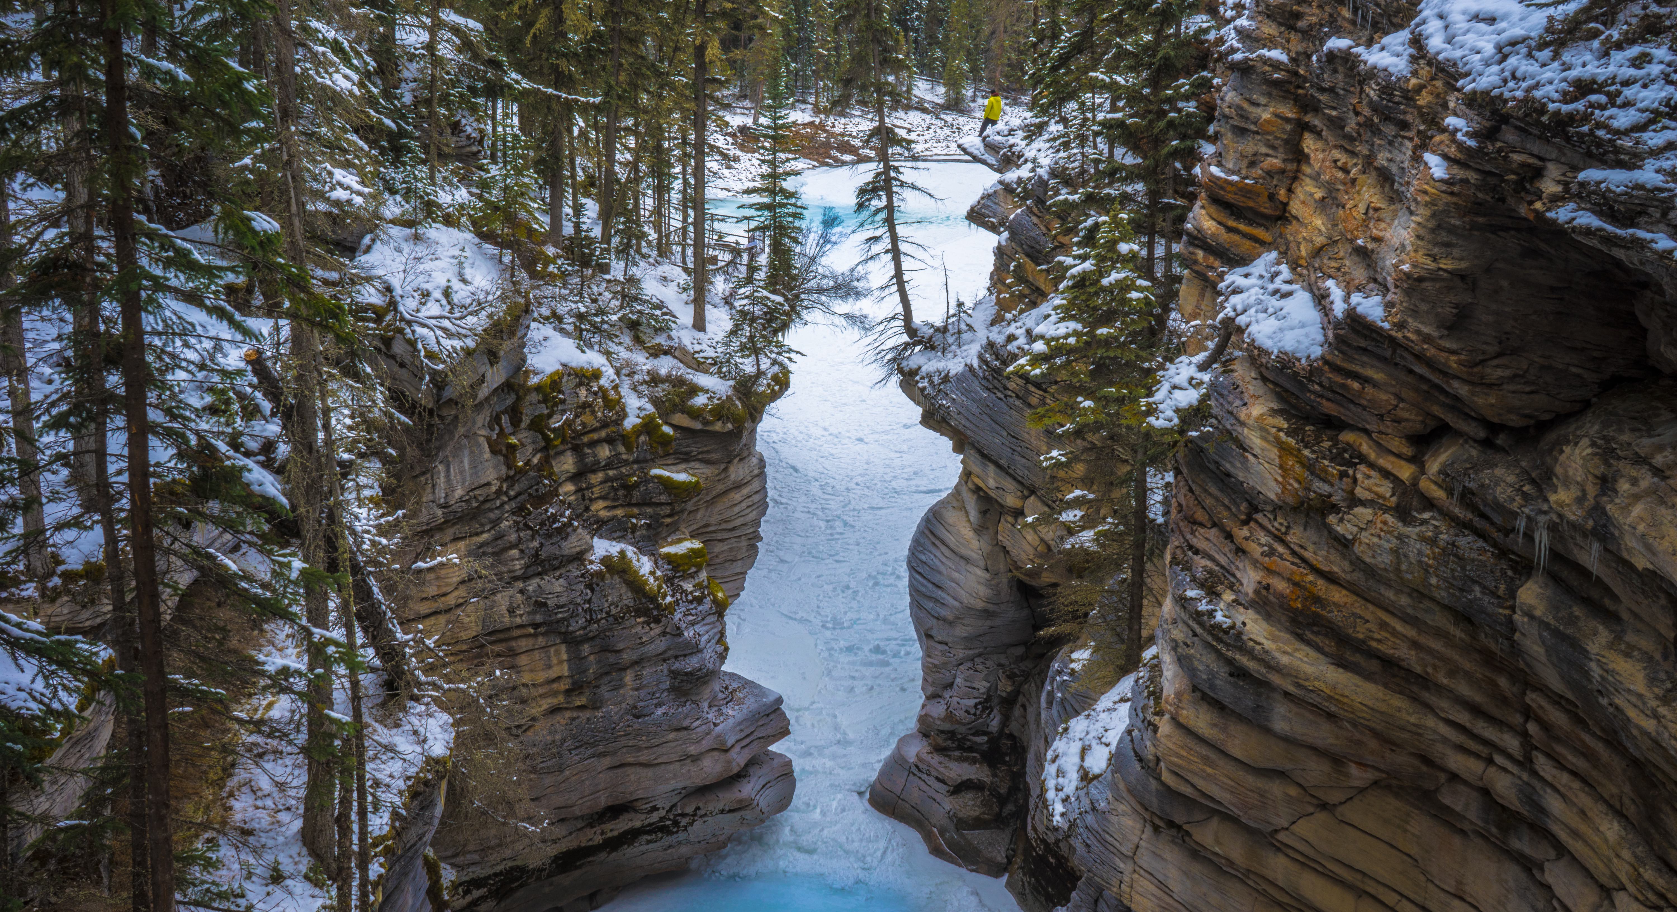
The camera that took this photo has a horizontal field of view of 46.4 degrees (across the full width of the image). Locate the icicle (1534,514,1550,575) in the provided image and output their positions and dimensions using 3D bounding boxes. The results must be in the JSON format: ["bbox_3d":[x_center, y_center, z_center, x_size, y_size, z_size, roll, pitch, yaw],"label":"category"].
[{"bbox_3d":[7.564,0.959,21.034,0.183,0.672,0.146,1,13,0],"label":"icicle"}]

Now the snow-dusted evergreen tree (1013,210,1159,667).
[{"bbox_3d":[4.279,-0.199,33.810,2.513,8.093,2.513,1,13,0],"label":"snow-dusted evergreen tree"}]

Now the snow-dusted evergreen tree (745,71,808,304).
[{"bbox_3d":[-1.455,-6.353,45.748,1.471,5.516,1.471,1,13,0],"label":"snow-dusted evergreen tree"}]

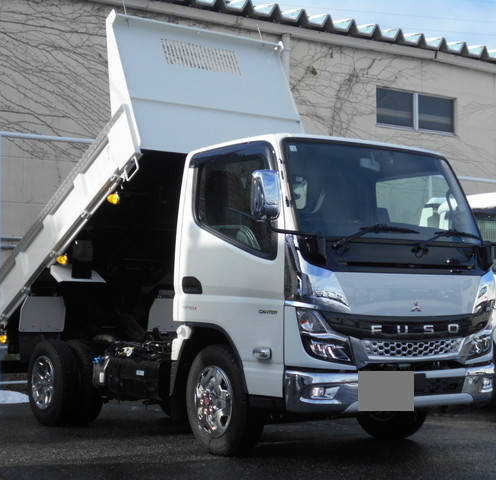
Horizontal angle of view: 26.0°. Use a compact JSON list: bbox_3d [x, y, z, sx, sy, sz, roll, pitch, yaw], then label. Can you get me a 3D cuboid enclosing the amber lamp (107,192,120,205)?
[{"bbox_3d":[-0.991,-0.298,7.923,0.076,0.081,0.096,3,-30,-34],"label":"amber lamp"}]

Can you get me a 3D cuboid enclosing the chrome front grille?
[{"bbox_3d":[0.986,0.649,6.402,0.810,0.145,0.100,3,-5,-35],"label":"chrome front grille"}]

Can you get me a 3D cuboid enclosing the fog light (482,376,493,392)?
[{"bbox_3d":[1.519,0.926,6.860,0.110,0.105,0.090,3,-5,-35],"label":"fog light"}]

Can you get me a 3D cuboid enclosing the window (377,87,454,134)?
[{"bbox_3d":[2.749,-2.121,17.600,1.700,0.620,0.120,3,-5,-35],"label":"window"}]

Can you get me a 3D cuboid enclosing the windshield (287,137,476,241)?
[{"bbox_3d":[0.870,-0.300,6.645,1.488,0.678,0.162,3,-28,-34],"label":"windshield"}]

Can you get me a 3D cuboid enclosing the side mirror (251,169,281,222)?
[{"bbox_3d":[0.097,-0.248,5.887,0.162,0.288,0.091,1,-4,-19],"label":"side mirror"}]

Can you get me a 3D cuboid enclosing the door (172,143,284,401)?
[{"bbox_3d":[-0.091,0.179,6.637,0.170,1.520,1.180,3,-5,-35],"label":"door"}]

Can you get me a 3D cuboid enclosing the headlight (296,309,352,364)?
[{"bbox_3d":[0.436,0.552,6.118,0.344,0.309,0.192,3,-5,-34],"label":"headlight"}]

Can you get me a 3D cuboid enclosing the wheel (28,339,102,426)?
[{"bbox_3d":[-1.491,1.180,8.904,0.435,0.698,0.698,3,-5,-34],"label":"wheel"}]

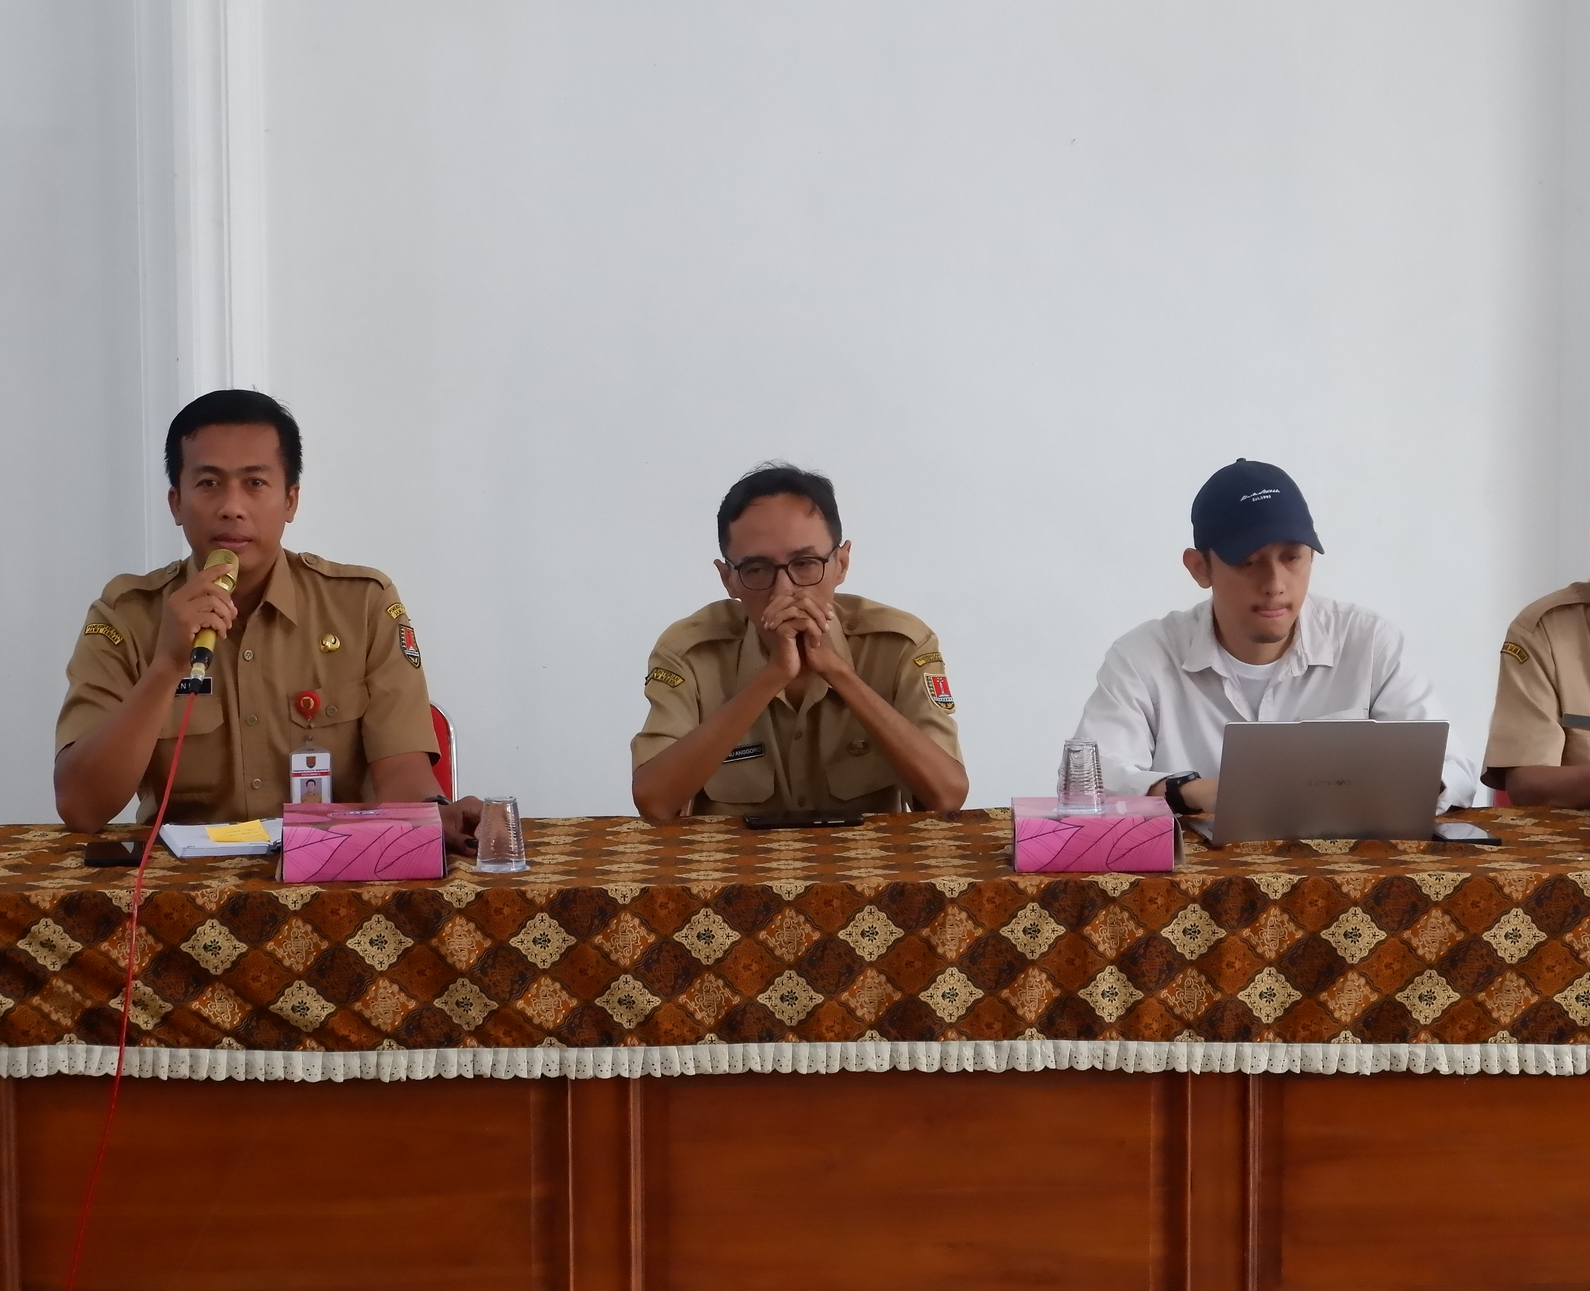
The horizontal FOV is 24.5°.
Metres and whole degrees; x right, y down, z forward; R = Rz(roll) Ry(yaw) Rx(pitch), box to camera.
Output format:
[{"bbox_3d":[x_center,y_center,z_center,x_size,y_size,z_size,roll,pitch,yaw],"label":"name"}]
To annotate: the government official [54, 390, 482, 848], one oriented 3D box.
[{"bbox_3d":[-0.731,0.331,5.201,0.623,1.383,0.740,-1,5,-6],"label":"government official"}]

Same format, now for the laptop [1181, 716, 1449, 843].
[{"bbox_3d":[0.719,0.173,5.041,0.306,0.185,0.320,-1,5,-5],"label":"laptop"}]

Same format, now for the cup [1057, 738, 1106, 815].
[{"bbox_3d":[0.375,0.172,4.801,0.064,0.093,0.064,0,5,0],"label":"cup"}]

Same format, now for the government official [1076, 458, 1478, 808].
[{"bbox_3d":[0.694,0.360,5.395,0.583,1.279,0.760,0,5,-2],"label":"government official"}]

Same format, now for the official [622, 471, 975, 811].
[{"bbox_3d":[0.008,0.369,5.365,0.478,1.273,0.740,-1,5,-3],"label":"official"}]

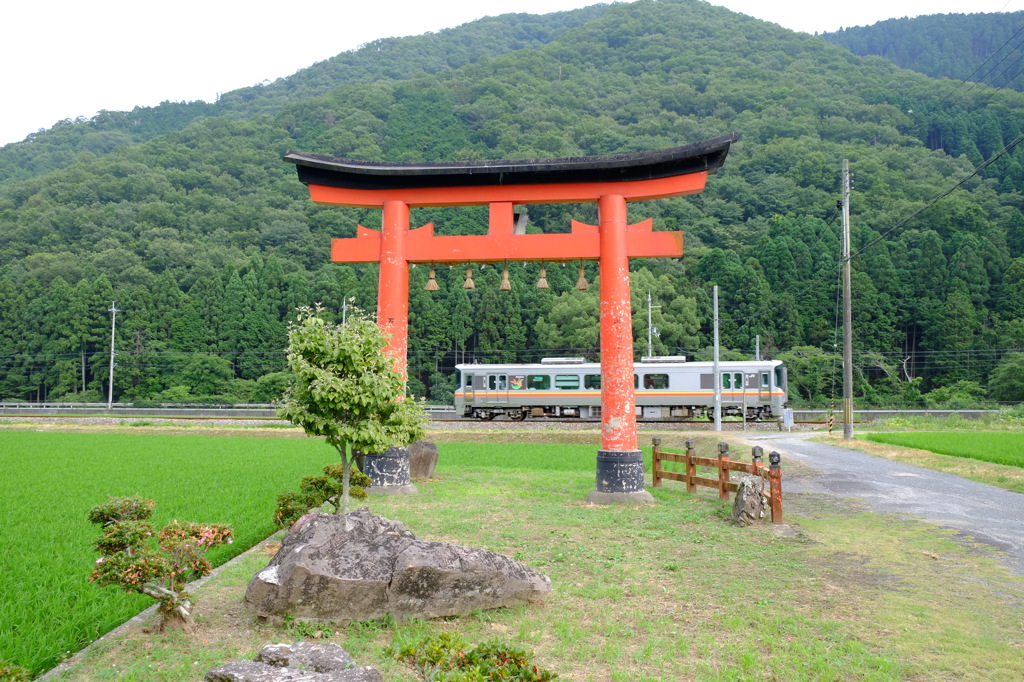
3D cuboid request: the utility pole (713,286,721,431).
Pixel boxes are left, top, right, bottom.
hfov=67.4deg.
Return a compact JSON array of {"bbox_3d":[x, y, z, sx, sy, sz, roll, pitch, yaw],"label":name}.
[{"bbox_3d":[11.550,0.945,43.256,0.330,8.150,0.330,-1,-5,14],"label":"utility pole"}]

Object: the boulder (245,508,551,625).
[{"bbox_3d":[-0.950,1.742,6.304,2.350,0.700,1.150,1,-5,-16],"label":"boulder"}]

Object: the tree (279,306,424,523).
[{"bbox_3d":[-1.940,0.934,9.205,1.800,2.760,1.700,1,-5,-11],"label":"tree"}]

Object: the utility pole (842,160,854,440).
[{"bbox_3d":[13.720,-1.769,31.531,0.420,11.600,0.420,-2,-5,20],"label":"utility pole"}]

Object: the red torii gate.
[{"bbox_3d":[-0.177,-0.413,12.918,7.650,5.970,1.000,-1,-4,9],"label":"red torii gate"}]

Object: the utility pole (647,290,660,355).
[{"bbox_3d":[10.850,0.648,60.130,1.000,9.400,0.400,-1,-4,9],"label":"utility pole"}]

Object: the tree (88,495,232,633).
[{"bbox_3d":[-2.420,1.542,5.397,1.000,0.940,0.780,1,-5,-17],"label":"tree"}]

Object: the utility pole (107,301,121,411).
[{"bbox_3d":[-35.400,1.266,68.106,1.100,9.600,0.400,0,-4,-6],"label":"utility pole"}]

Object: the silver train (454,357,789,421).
[{"bbox_3d":[6.437,3.079,48.368,20.300,3.920,2.880,-1,-5,10],"label":"silver train"}]

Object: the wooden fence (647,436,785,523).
[{"bbox_3d":[3.250,2.069,12.076,0.450,0.940,4.350,1,-5,-11],"label":"wooden fence"}]

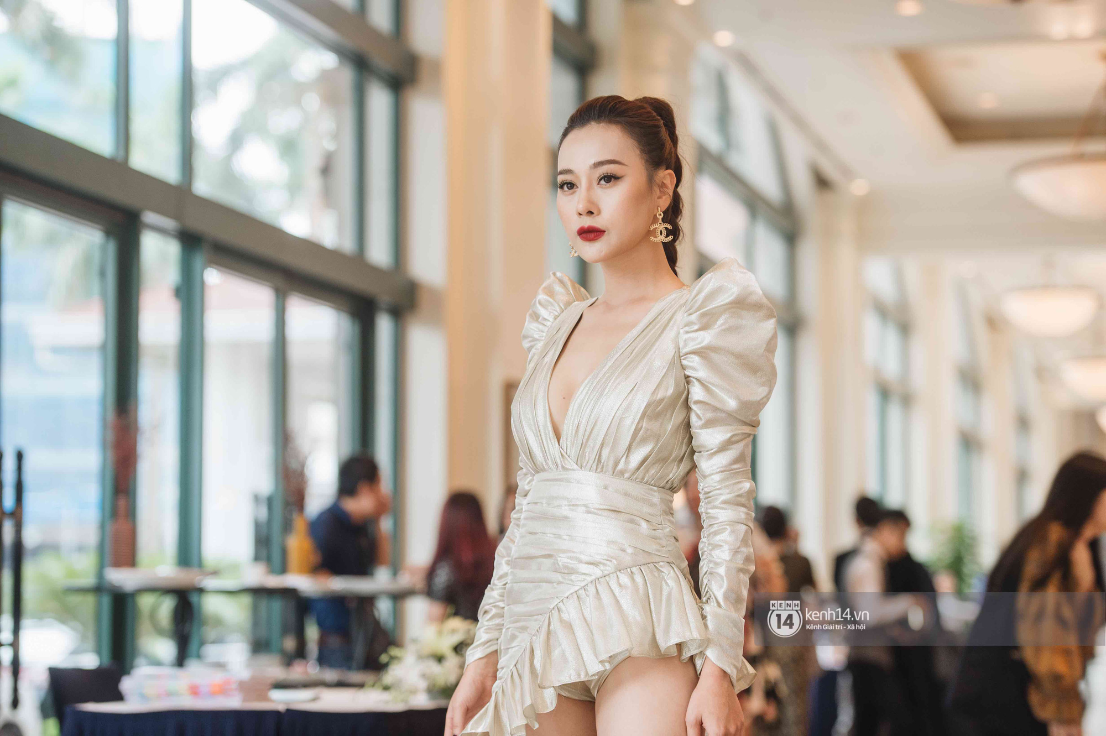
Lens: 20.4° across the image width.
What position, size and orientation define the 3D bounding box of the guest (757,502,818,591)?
[{"bbox_3d":[1.365,1.600,17.729,0.460,1.619,0.320,-3,-5,30],"label":"guest"}]

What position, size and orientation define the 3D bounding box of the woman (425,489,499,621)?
[{"bbox_3d":[-0.411,1.356,14.238,0.450,1.569,0.320,1,-5,-11],"label":"woman"}]

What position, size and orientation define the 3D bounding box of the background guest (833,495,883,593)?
[{"bbox_3d":[1.855,1.602,18.130,0.480,1.678,0.320,0,-4,6],"label":"background guest"}]

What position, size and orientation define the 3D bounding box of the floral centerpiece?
[{"bbox_3d":[-0.356,0.877,9.260,0.430,0.266,0.400,0,-4,0],"label":"floral centerpiece"}]

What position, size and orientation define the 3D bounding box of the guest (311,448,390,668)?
[{"bbox_3d":[-0.745,1.113,11.248,0.420,1.592,0.480,-1,-5,18],"label":"guest"}]

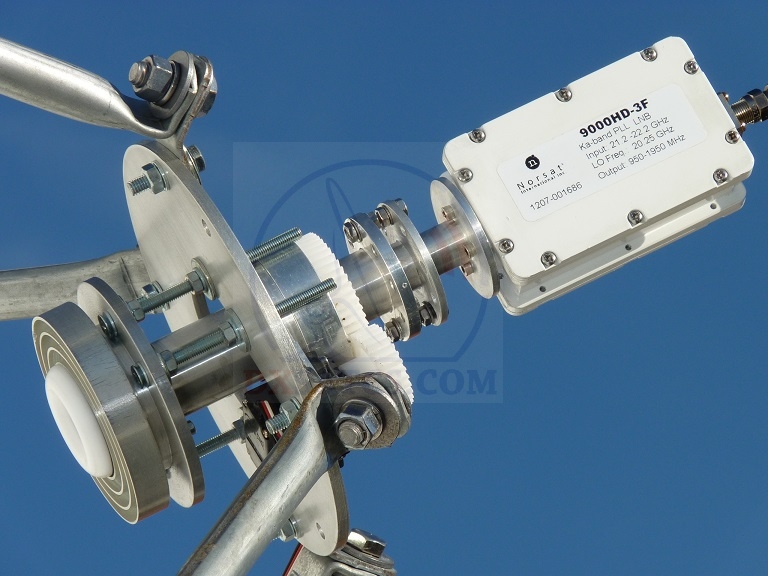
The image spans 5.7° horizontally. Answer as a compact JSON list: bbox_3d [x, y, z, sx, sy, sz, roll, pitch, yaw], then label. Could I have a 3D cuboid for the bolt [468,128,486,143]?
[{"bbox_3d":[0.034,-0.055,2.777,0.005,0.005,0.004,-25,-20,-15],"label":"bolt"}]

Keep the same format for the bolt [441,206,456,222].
[{"bbox_3d":[0.024,-0.027,2.772,0.004,0.005,0.005,-25,0,-15],"label":"bolt"}]

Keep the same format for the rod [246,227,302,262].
[{"bbox_3d":[-0.039,-0.016,2.750,0.021,0.004,0.004,-25,0,-15],"label":"rod"}]

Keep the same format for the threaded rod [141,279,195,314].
[{"bbox_3d":[-0.080,0.003,2.825,0.021,0.005,0.005,-25,0,-12],"label":"threaded rod"}]

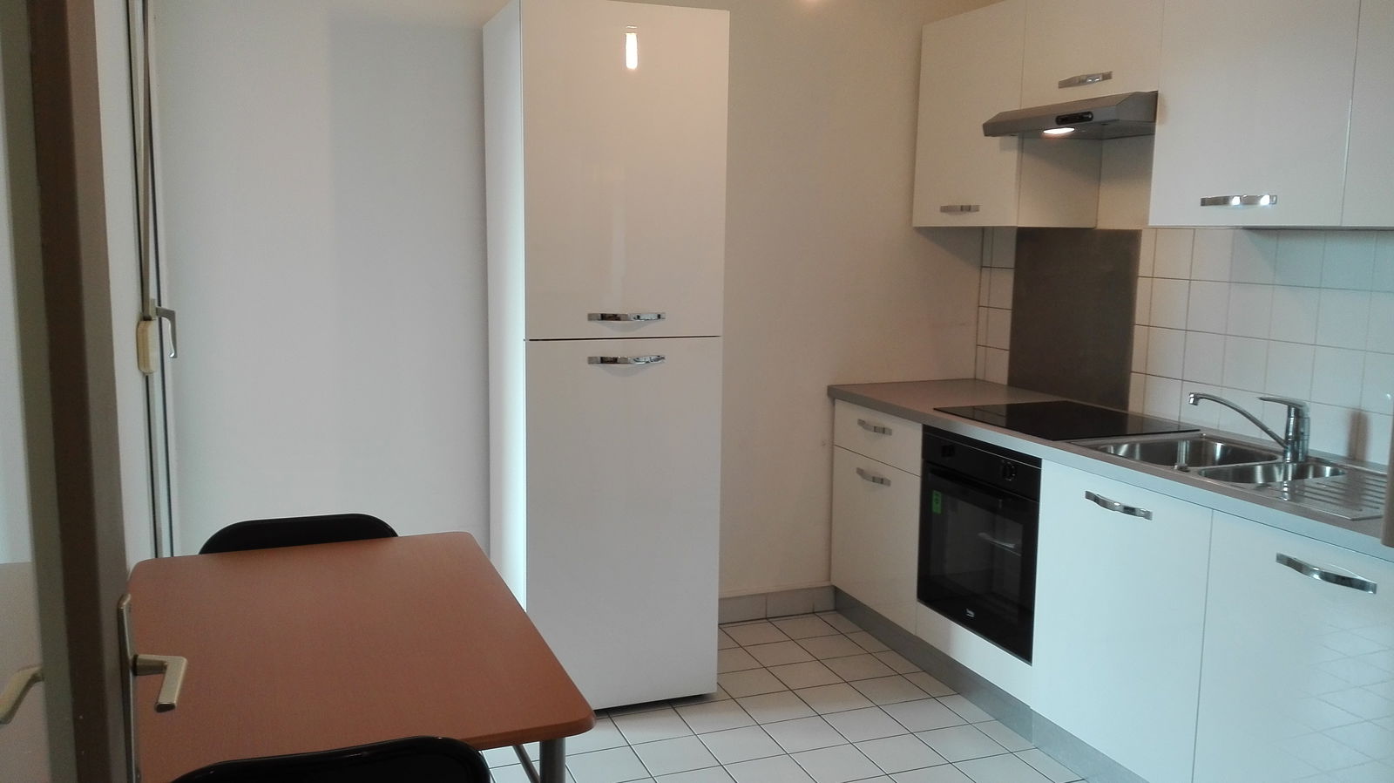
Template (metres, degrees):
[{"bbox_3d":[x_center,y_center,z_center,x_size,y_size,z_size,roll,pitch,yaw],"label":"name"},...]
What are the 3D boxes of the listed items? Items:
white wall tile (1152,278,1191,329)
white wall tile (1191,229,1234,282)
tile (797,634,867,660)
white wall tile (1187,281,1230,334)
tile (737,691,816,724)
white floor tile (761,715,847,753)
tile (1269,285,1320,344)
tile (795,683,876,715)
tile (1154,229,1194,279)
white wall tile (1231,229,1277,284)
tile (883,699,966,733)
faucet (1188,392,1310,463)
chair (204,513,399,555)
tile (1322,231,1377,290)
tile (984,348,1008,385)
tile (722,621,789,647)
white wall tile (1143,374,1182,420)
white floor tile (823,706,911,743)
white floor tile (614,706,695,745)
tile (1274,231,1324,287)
[{"bbox_3d":[1.486,-0.270,3.126,0.010,0.151,0.149,-2,8,-21],"label":"white wall tile"},{"bbox_3d":[1.547,-0.407,2.989,0.010,0.152,0.136,-3,9,-24],"label":"white wall tile"},{"bbox_3d":[0.505,0.967,3.749,0.212,0.010,0.198,-2,9,-21],"label":"tile"},{"bbox_3d":[1.547,-0.253,3.008,0.010,0.153,0.143,-1,9,-23],"label":"white wall tile"},{"bbox_3d":[0.251,1.004,3.159,0.200,0.010,0.181,-2,9,-21],"label":"tile"},{"bbox_3d":[0.323,1.025,2.965,0.200,0.010,0.200,-2,8,-21],"label":"white floor tile"},{"bbox_3d":[1.714,-0.219,2.852,0.010,0.160,0.147,-2,9,-21],"label":"tile"},{"bbox_3d":[0.444,0.997,3.224,0.200,0.010,0.181,-2,9,-21],"label":"tile"},{"bbox_3d":[1.491,-0.428,3.114,0.010,0.152,0.136,-3,9,-24],"label":"tile"},{"bbox_3d":[1.661,-0.400,2.966,0.010,0.160,0.147,-2,9,-21],"label":"white wall tile"},{"bbox_3d":[0.705,1.011,3.112,0.200,0.010,0.200,-2,8,-21],"label":"tile"},{"bbox_3d":[1.470,0.092,2.667,0.288,0.167,0.060,3,9,15],"label":"faucet"},{"bbox_3d":[-0.767,0.681,1.955,0.450,0.800,0.480,-1,8,-23],"label":"chair"},{"bbox_3d":[1.685,-0.340,2.567,0.010,0.151,0.149,-2,8,-21],"label":"tile"},{"bbox_3d":[1.170,-0.088,3.906,0.010,0.153,0.143,-1,9,-23],"label":"tile"},{"bbox_3d":[0.221,0.912,3.722,0.200,0.010,0.181,-2,9,-21],"label":"tile"},{"bbox_3d":[1.547,0.027,3.305,0.010,0.142,0.147,-2,9,-21],"label":"white wall tile"},{"bbox_3d":[0.517,1.025,3.057,0.200,0.010,0.181,-2,9,-21],"label":"white floor tile"},{"bbox_3d":[-0.131,0.983,2.919,0.203,0.010,0.186,-1,9,-23],"label":"white floor tile"},{"bbox_3d":[1.714,-0.374,2.832,0.010,0.160,0.147,-2,9,-21],"label":"tile"}]

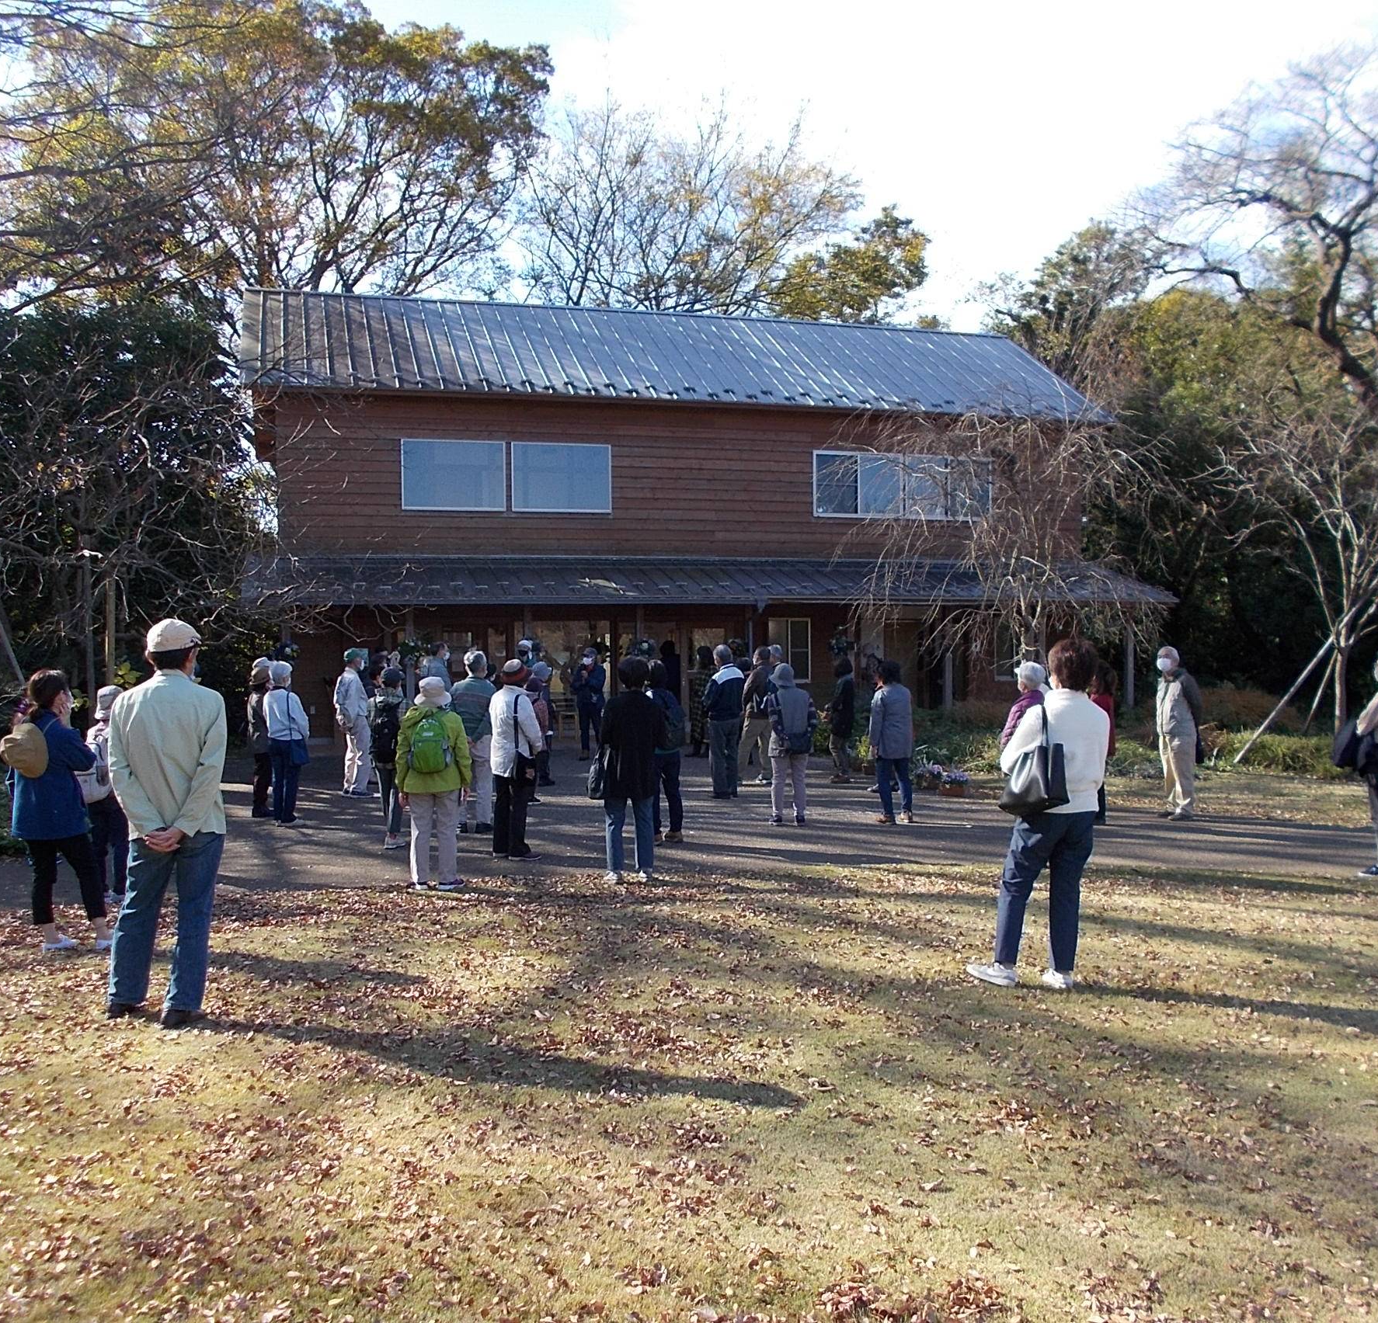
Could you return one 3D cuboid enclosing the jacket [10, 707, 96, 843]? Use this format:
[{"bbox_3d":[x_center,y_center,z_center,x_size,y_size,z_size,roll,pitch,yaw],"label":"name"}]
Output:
[{"bbox_3d":[-3.543,0.633,7.380,0.460,0.730,0.400,-1,0,27],"label":"jacket"}]

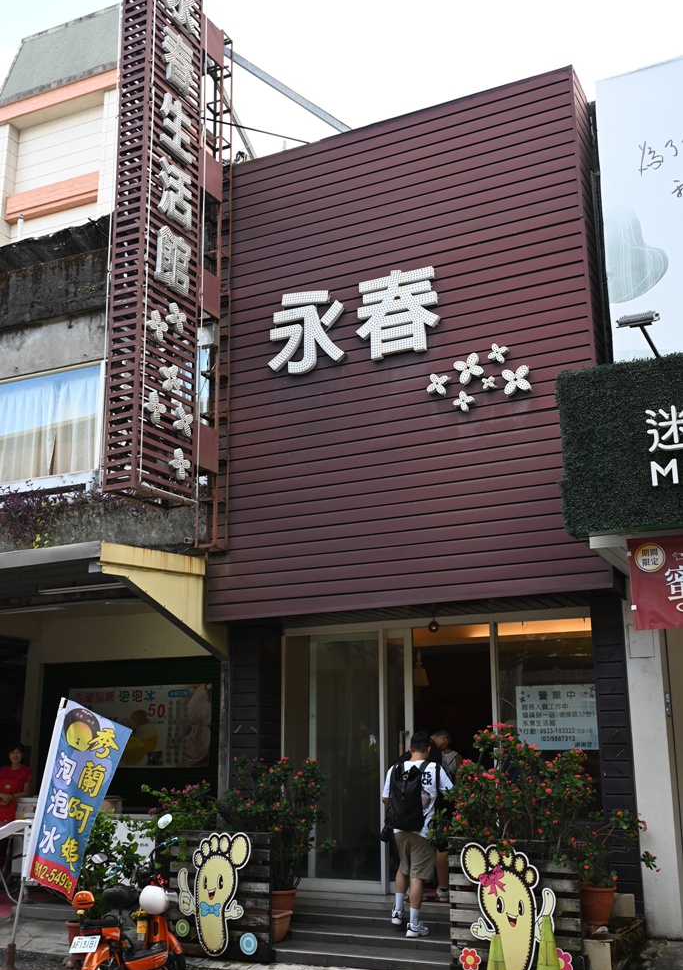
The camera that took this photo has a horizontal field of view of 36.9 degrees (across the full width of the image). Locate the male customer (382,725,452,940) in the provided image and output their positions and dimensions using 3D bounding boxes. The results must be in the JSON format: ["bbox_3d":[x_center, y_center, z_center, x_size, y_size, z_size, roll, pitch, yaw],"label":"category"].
[{"bbox_3d":[0.670,3.077,9.155,0.550,1.720,0.500,-8,-18,25],"label":"male customer"}]

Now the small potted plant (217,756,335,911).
[{"bbox_3d":[-0.631,3.387,9.784,1.000,1.450,0.900,-8,-18,25],"label":"small potted plant"}]

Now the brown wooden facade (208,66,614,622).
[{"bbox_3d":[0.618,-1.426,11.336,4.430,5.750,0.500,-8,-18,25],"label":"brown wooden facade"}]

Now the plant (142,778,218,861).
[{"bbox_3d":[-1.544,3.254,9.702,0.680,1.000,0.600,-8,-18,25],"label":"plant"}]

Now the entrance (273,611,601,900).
[{"bbox_3d":[0.943,2.822,10.790,3.621,2.815,0.220,-8,-18,25],"label":"entrance"}]

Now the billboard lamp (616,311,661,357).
[{"bbox_3d":[2.460,-1.268,8.512,0.340,0.220,0.500,-8,-18,25],"label":"billboard lamp"}]

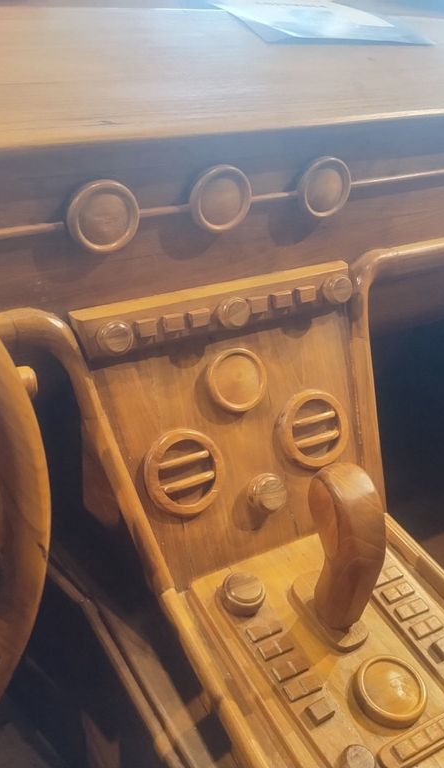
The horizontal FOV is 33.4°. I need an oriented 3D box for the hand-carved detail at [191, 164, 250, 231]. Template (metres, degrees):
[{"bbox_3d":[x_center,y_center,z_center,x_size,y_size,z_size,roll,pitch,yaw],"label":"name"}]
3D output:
[{"bbox_3d":[-0.001,-0.145,0.580,0.049,0.049,0.014,-15,29,-28],"label":"hand-carved detail"}]

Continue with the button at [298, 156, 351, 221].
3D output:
[{"bbox_3d":[0.088,-0.168,0.629,0.049,0.049,0.014,-15,29,-28],"label":"button"}]

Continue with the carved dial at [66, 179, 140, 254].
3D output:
[{"bbox_3d":[-0.085,-0.121,0.535,0.051,0.051,0.014,-15,29,-28],"label":"carved dial"}]

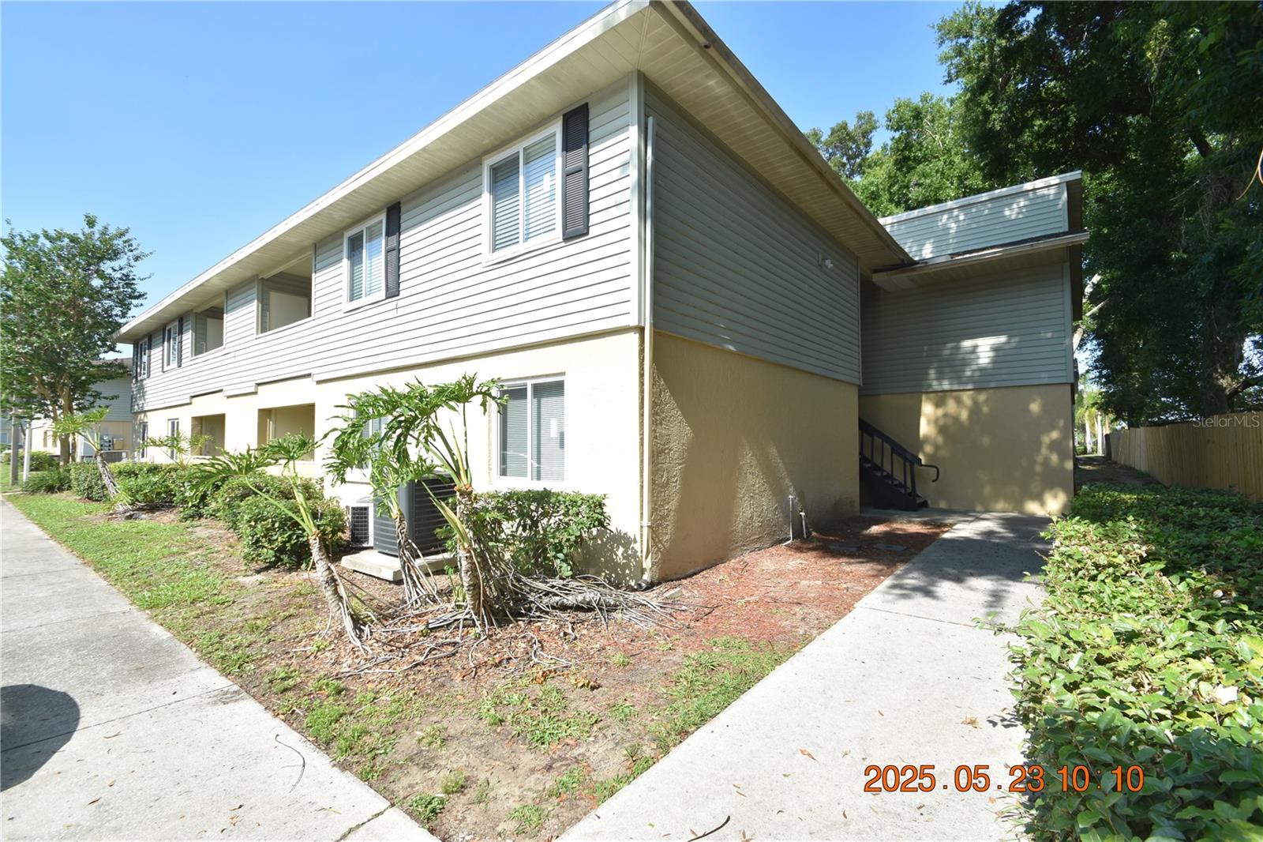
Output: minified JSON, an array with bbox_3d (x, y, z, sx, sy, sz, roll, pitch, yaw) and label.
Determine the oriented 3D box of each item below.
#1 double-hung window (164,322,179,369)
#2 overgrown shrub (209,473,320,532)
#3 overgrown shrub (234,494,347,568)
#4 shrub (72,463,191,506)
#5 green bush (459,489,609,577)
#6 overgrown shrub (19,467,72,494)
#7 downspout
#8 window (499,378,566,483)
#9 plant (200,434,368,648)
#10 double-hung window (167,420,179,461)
[{"bbox_3d":[-13.607,-2.195,15.579,1.392,1.362,0.109,-2,-3,37],"label":"double-hung window"},{"bbox_3d":[-5.654,1.270,8.204,1.690,0.875,1.193,-2,-3,37],"label":"overgrown shrub"},{"bbox_3d":[-4.028,1.231,6.402,1.193,0.785,1.094,-2,-3,37],"label":"overgrown shrub"},{"bbox_3d":[-12.643,1.510,13.214,4.772,0.895,1.392,-2,-3,37],"label":"shrub"},{"bbox_3d":[-0.955,1.135,5.450,1.372,0.855,0.517,-2,-3,37],"label":"green bush"},{"bbox_3d":[-17.285,1.737,15.809,1.988,0.716,1.292,-2,-3,37],"label":"overgrown shrub"},{"bbox_3d":[0.157,-0.742,5.108,0.089,4.563,0.169,-2,-3,37],"label":"downspout"},{"bbox_3d":[-1.171,0.118,6.111,1.223,1.213,0.099,-2,-3,37],"label":"window"},{"bbox_3d":[-2.376,0.825,3.648,1.044,1.422,0.944,1,-3,-33],"label":"plant"},{"bbox_3d":[-13.210,0.555,15.267,1.243,1.203,0.099,-2,-3,37],"label":"double-hung window"}]

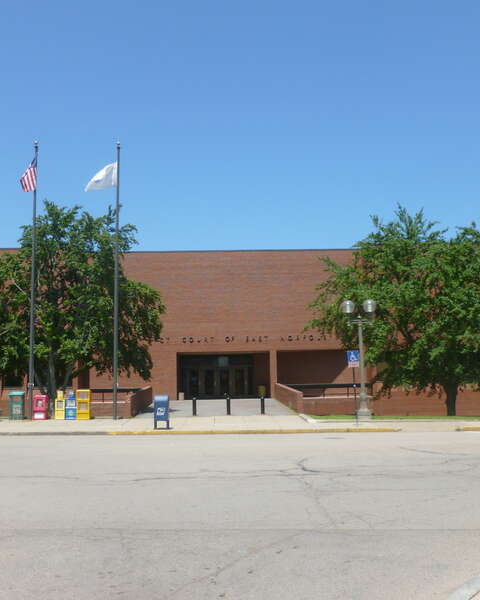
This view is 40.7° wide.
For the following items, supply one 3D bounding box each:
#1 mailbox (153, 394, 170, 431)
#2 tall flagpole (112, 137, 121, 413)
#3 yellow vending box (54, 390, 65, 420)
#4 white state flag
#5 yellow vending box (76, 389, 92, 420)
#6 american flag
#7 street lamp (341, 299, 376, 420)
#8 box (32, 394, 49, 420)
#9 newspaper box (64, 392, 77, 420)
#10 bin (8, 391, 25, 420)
[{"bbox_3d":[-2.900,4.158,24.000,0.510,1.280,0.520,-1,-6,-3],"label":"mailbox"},{"bbox_3d":[-5.419,-0.976,28.563,0.200,12.332,0.200,0,-6,0],"label":"tall flagpole"},{"bbox_3d":[-7.831,4.598,28.200,0.420,1.260,0.420,-1,-6,-3],"label":"yellow vending box"},{"bbox_3d":[-6.225,-5.543,29.042,1.468,1.280,0.400,-1,-6,0],"label":"white state flag"},{"bbox_3d":[-6.798,4.585,28.200,0.540,1.290,0.450,-1,-6,-3],"label":"yellow vending box"},{"bbox_3d":[-9.530,-5.636,29.200,0.750,1.540,0.450,-1,-6,-3],"label":"american flag"},{"bbox_3d":[4.861,2.378,25.787,1.380,4.783,0.650,-2,-6,0],"label":"street lamp"},{"bbox_3d":[-8.685,4.693,28.200,0.550,1.070,0.480,-1,-6,-3],"label":"box"},{"bbox_3d":[-7.352,4.632,28.200,0.460,1.180,0.430,-1,-6,-3],"label":"newspaper box"},{"bbox_3d":[-9.727,4.624,28.200,0.580,1.190,0.560,-1,-6,-3],"label":"bin"}]

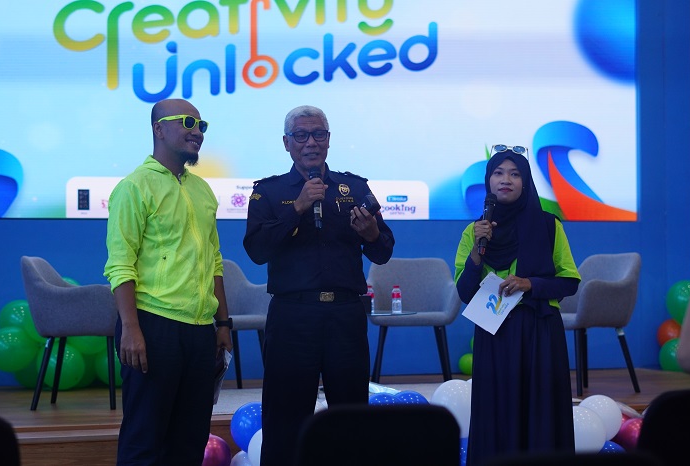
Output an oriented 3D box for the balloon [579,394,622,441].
[{"bbox_3d":[1.371,0.996,7.850,0.245,0.250,0.245,0,-1,0],"label":"balloon"}]

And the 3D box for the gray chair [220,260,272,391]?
[{"bbox_3d":[-0.731,0.549,8.700,0.600,0.820,0.590,0,-1,-25],"label":"gray chair"}]

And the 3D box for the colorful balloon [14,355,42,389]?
[{"bbox_3d":[-1.946,0.850,9.200,0.280,0.285,0.280,0,-1,0],"label":"colorful balloon"}]

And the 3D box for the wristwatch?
[{"bbox_3d":[-0.439,0.331,5.320,0.063,0.040,0.065,0,-1,2],"label":"wristwatch"}]

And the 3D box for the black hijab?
[{"bbox_3d":[0.700,-0.002,5.850,0.330,0.650,0.300,0,-1,10],"label":"black hijab"}]

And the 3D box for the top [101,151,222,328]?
[{"bbox_3d":[-0.679,0.028,5.450,0.530,0.630,0.320,0,-1,-43],"label":"top"}]

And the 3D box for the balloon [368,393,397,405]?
[{"bbox_3d":[0.197,0.905,7.250,0.210,0.220,0.210,0,-1,0],"label":"balloon"}]

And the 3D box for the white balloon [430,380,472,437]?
[{"bbox_3d":[0.559,0.861,7.150,0.275,0.290,0.275,0,-1,0],"label":"white balloon"}]

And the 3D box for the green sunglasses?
[{"bbox_3d":[-0.604,-0.405,5.420,0.150,0.050,0.145,-8,-13,36],"label":"green sunglasses"}]

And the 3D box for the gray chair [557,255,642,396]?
[{"bbox_3d":[1.435,0.540,8.710,0.560,0.820,0.600,1,-2,-32],"label":"gray chair"}]

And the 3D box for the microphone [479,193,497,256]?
[{"bbox_3d":[0.553,-0.035,5.680,0.050,0.257,0.050,8,-19,2],"label":"microphone"}]

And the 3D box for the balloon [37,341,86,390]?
[{"bbox_3d":[-1.741,0.814,8.950,0.290,0.295,0.290,0,-1,0],"label":"balloon"}]

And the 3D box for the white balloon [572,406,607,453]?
[{"bbox_3d":[1.143,0.988,7.150,0.275,0.285,0.275,0,-1,0],"label":"white balloon"}]

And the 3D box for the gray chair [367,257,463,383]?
[{"bbox_3d":[0.434,0.556,9.100,0.600,0.820,0.590,0,-1,-5],"label":"gray chair"}]

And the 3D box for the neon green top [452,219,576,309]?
[{"bbox_3d":[0.630,0.115,5.400,0.470,0.360,0.280,-1,-1,14],"label":"neon green top"}]

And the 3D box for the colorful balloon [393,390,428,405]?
[{"bbox_3d":[0.333,0.888,7.250,0.210,0.220,0.210,0,-1,0],"label":"colorful balloon"}]

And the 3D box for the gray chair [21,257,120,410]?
[{"bbox_3d":[-1.455,0.538,7.970,0.560,0.820,0.600,0,-1,2],"label":"gray chair"}]

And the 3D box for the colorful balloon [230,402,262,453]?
[{"bbox_3d":[-0.451,0.974,7.300,0.245,0.250,0.245,0,-1,0],"label":"colorful balloon"}]

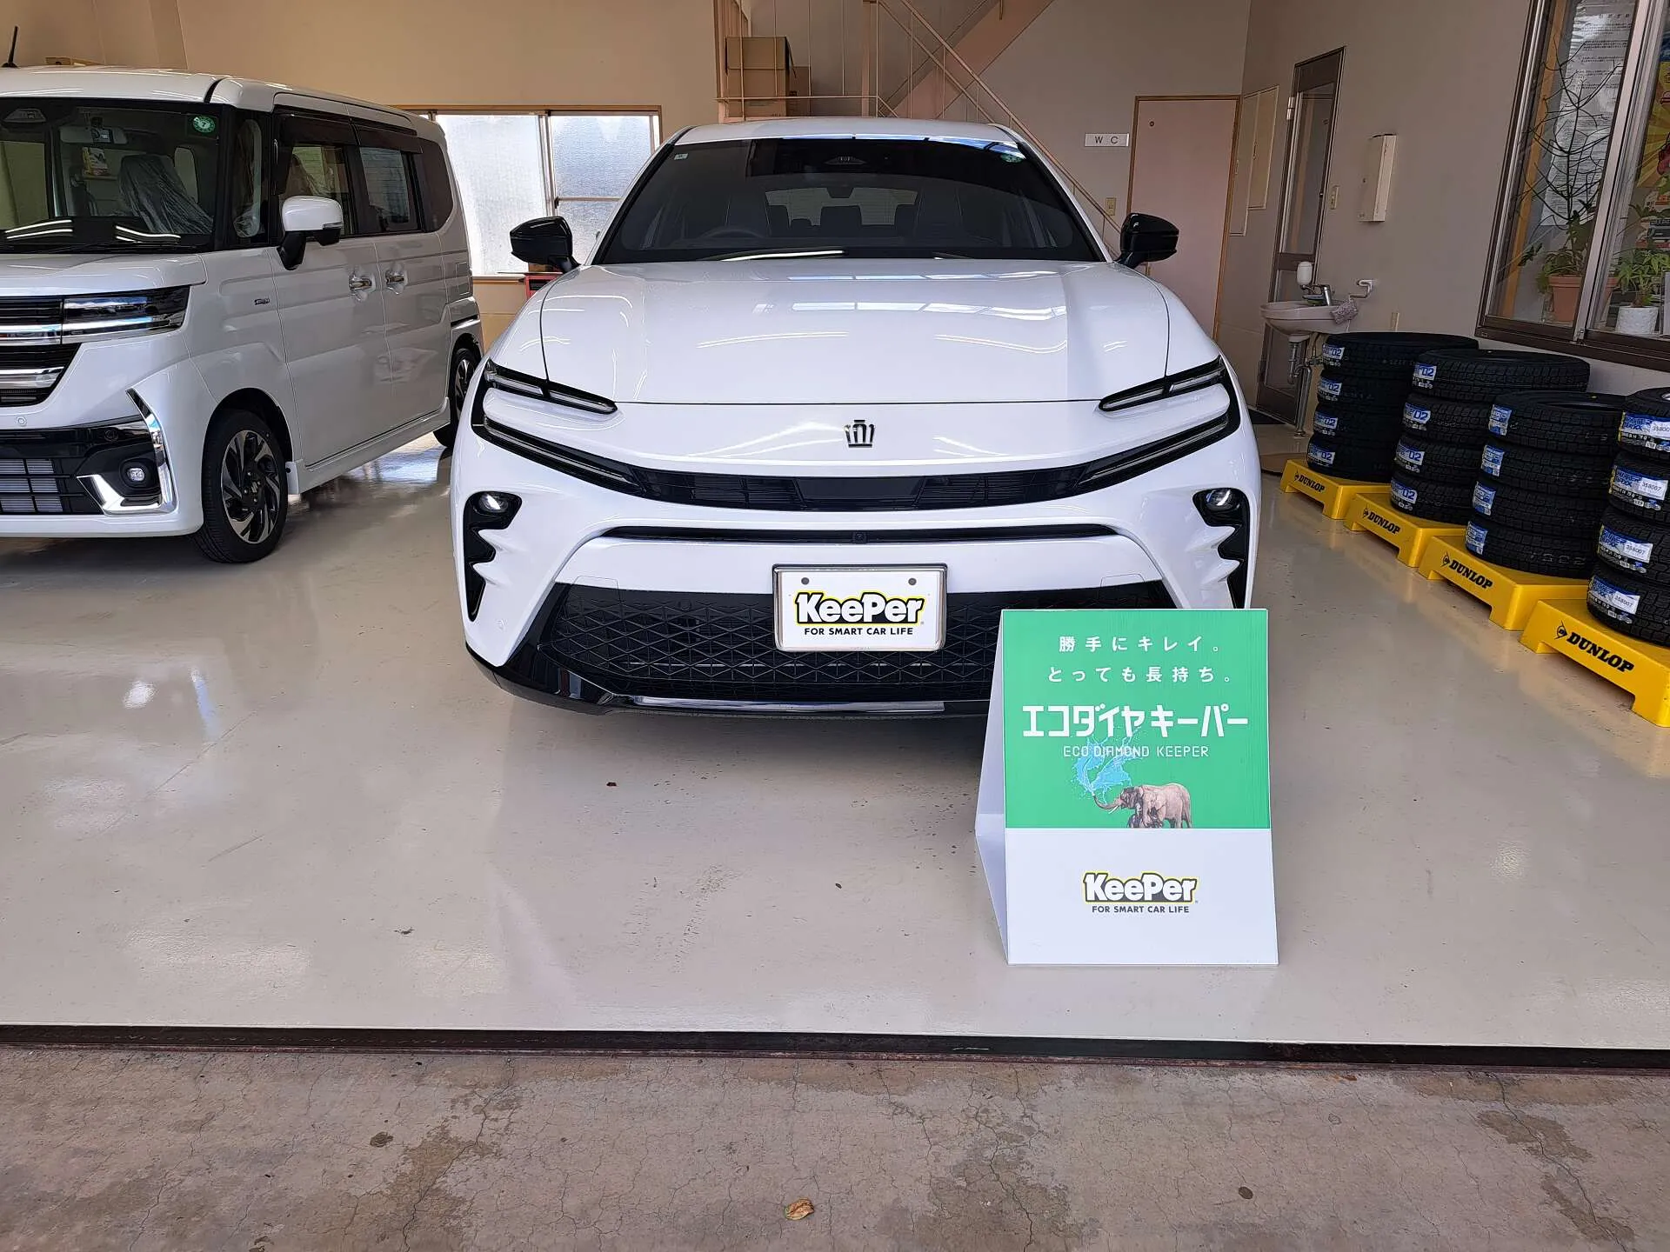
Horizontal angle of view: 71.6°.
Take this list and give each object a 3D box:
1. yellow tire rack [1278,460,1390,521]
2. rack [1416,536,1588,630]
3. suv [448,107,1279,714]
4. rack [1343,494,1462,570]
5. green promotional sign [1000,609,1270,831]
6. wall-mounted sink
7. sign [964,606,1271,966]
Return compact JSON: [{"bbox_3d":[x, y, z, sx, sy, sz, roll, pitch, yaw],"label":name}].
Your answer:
[{"bbox_3d":[2.435,-0.619,5.218,0.600,0.143,0.620,0,19,0],"label":"yellow tire rack"},{"bbox_3d":[2.389,-0.156,3.832,0.600,0.143,0.620,1,19,2],"label":"rack"},{"bbox_3d":[0.035,-1.101,4.409,1.920,1.565,4.720,0,19,0],"label":"suv"},{"bbox_3d":[2.421,-0.383,4.511,0.600,0.143,0.620,0,19,1],"label":"rack"},{"bbox_3d":[0.511,0.156,1.949,0.446,0.367,0.020,0,-3,0],"label":"green promotional sign"},{"bbox_3d":[2.505,-1.648,6.266,0.410,0.170,0.470,0,19,0],"label":"wall-mounted sink"},{"bbox_3d":[0.511,0.232,2.037,0.446,0.547,0.439,0,19,0],"label":"sign"}]

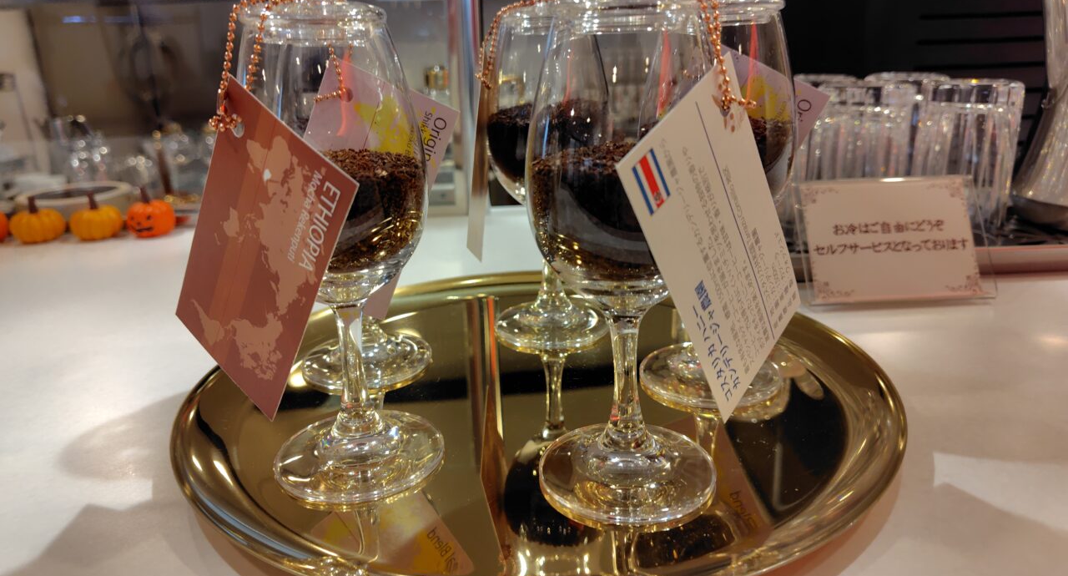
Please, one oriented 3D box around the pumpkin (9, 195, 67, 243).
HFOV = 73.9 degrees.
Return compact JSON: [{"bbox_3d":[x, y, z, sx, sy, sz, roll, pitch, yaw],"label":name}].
[{"bbox_3d":[-0.425,-0.058,0.600,0.040,0.039,0.040,-2,18,0],"label":"pumpkin"}]

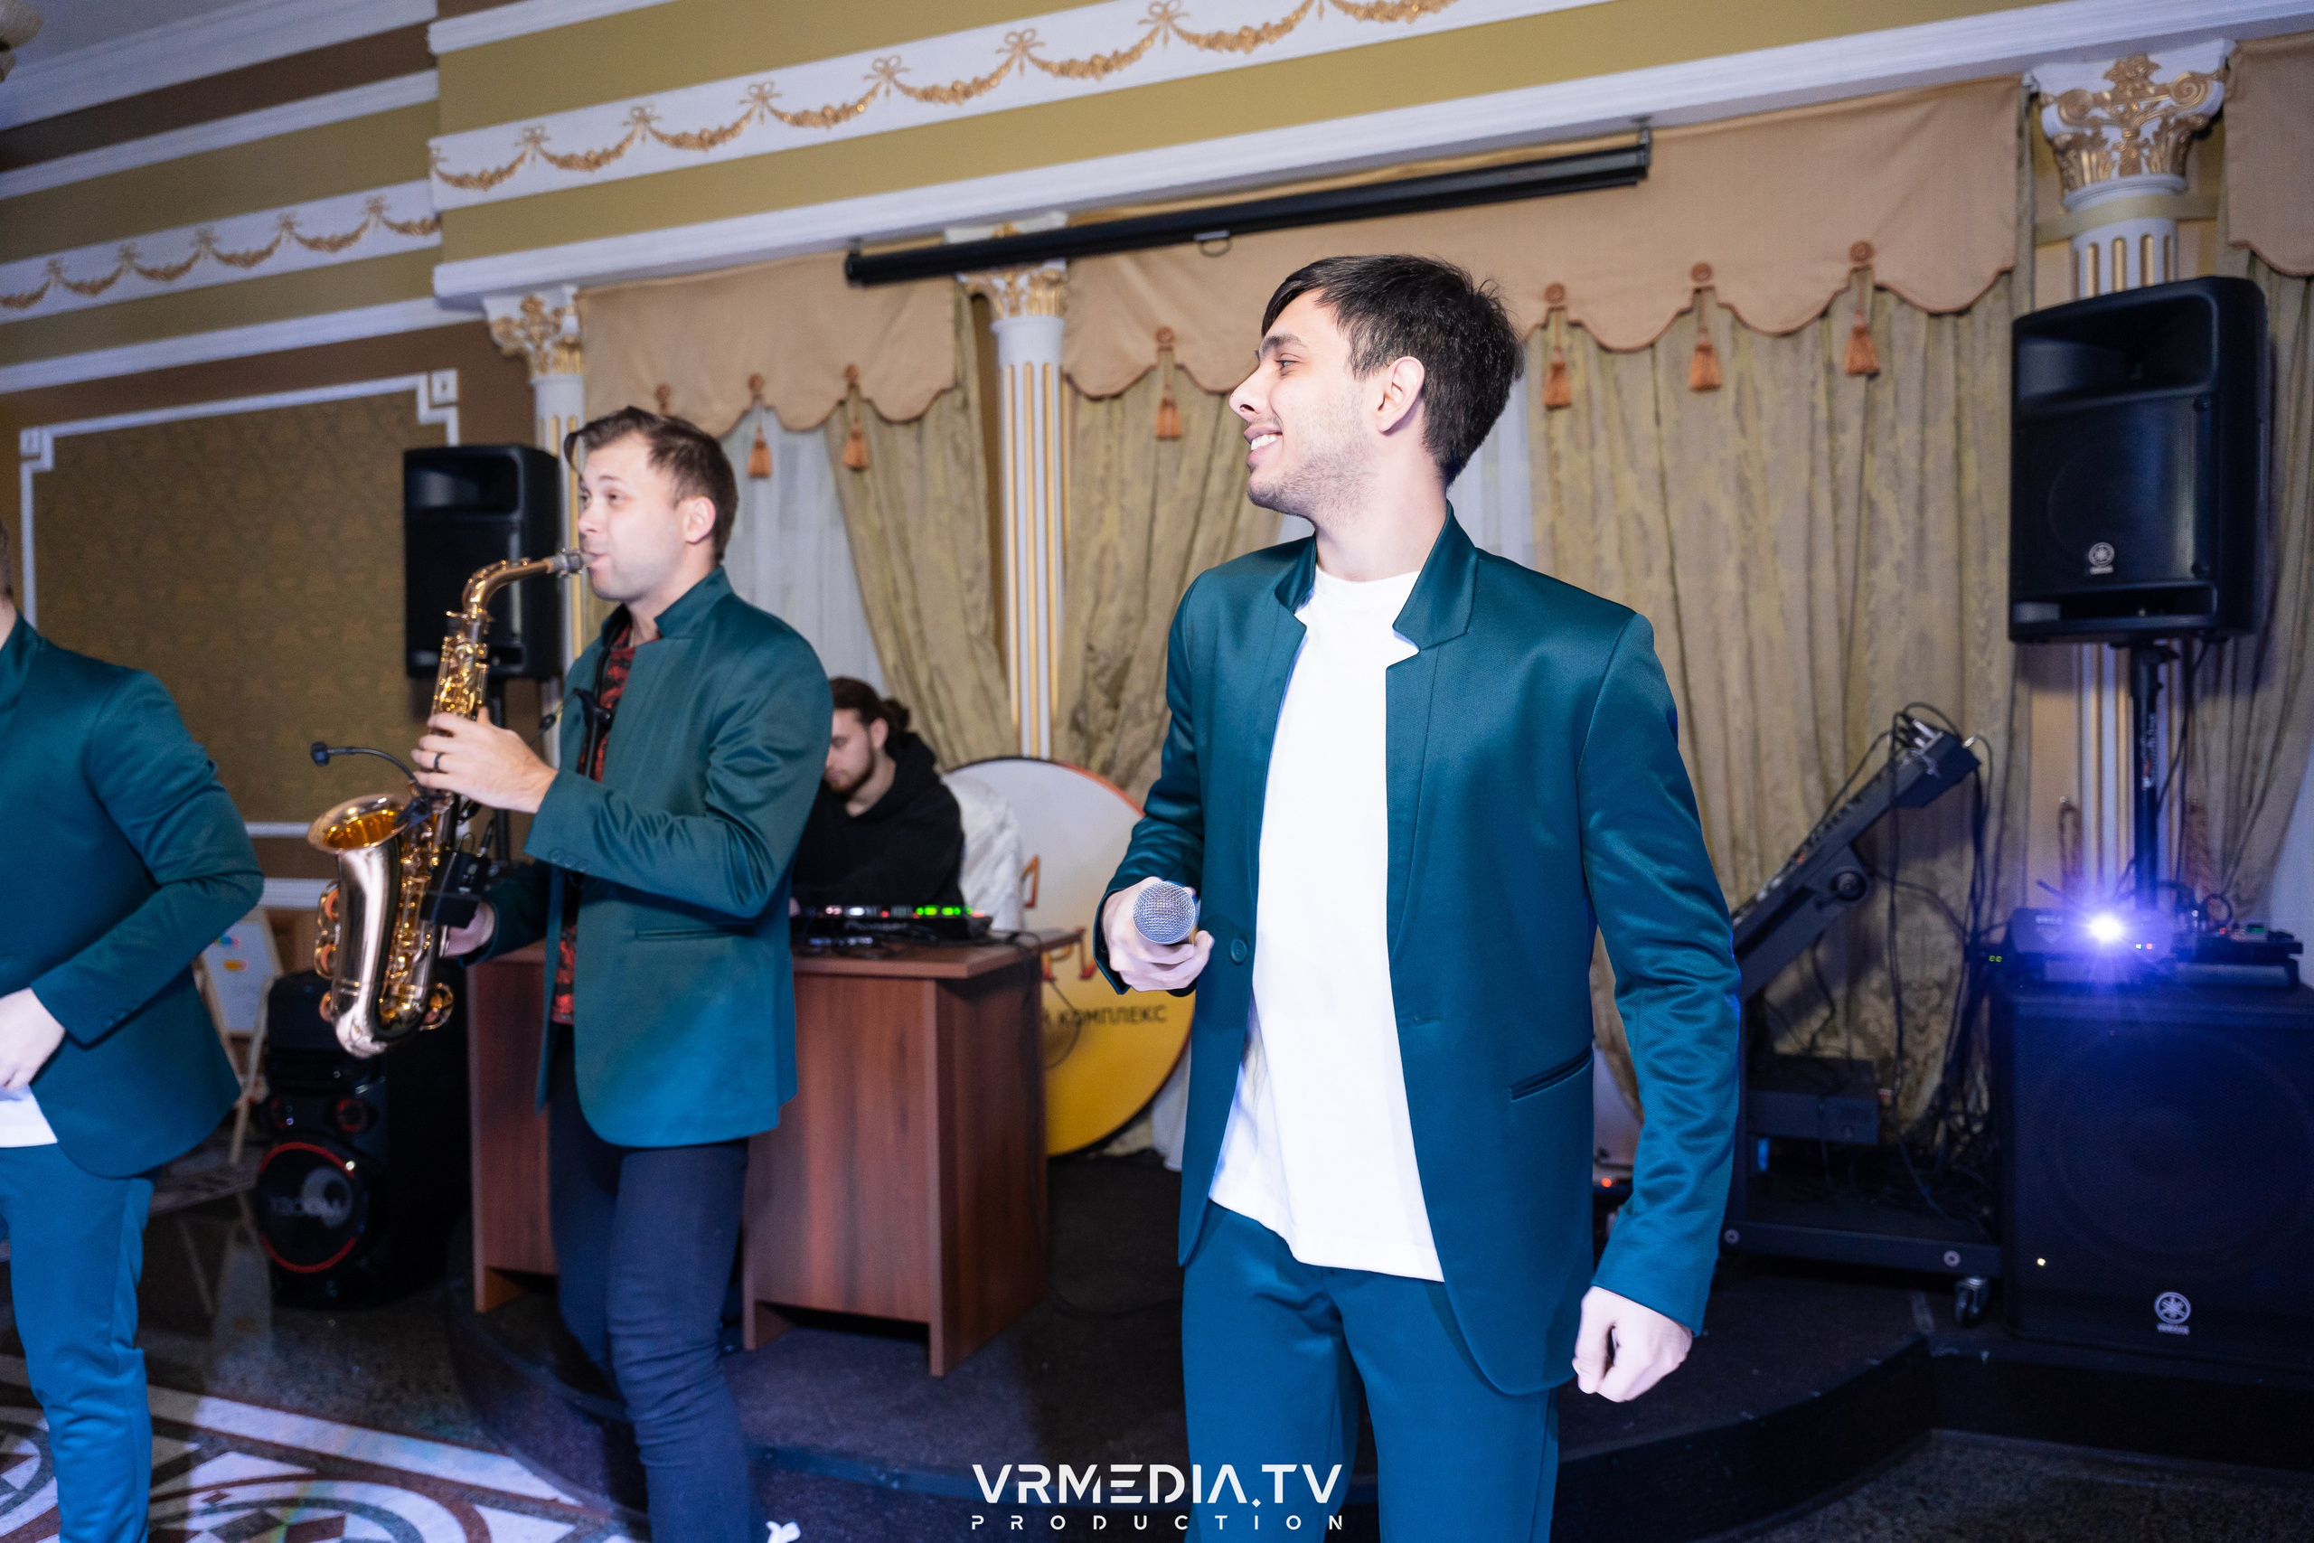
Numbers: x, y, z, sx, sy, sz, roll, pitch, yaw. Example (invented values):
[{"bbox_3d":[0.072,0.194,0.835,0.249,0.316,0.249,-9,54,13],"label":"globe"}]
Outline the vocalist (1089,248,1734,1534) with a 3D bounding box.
[{"bbox_3d":[0.229,0.427,1.409,0.560,1.768,0.410,0,1,30],"label":"vocalist"}]

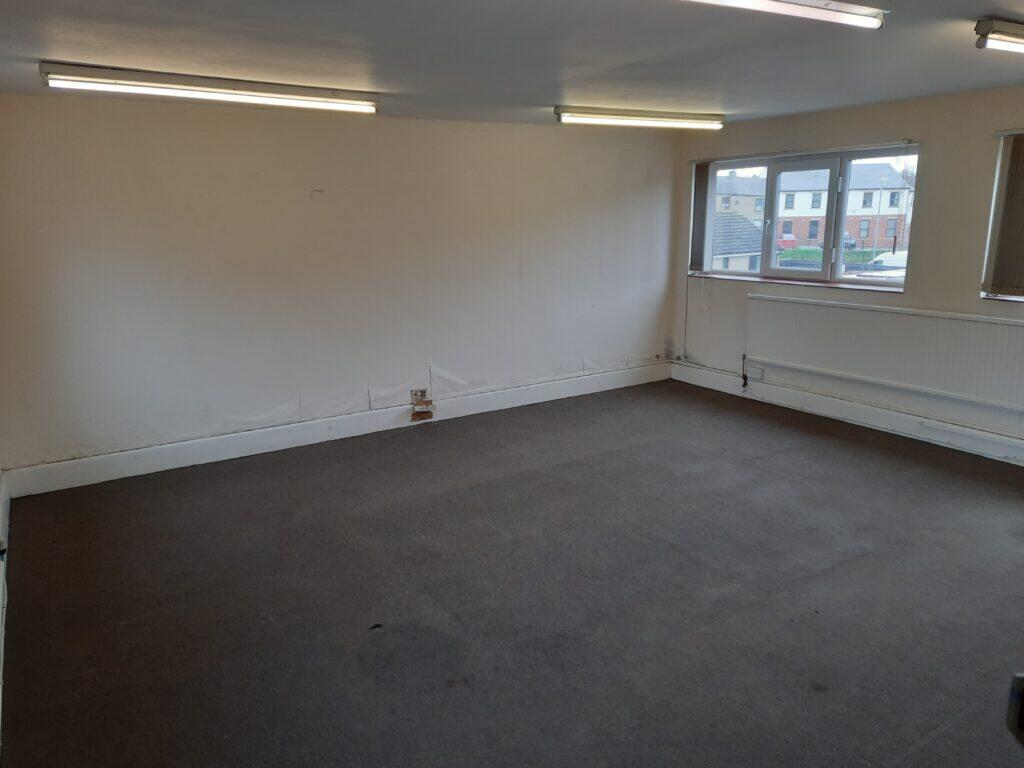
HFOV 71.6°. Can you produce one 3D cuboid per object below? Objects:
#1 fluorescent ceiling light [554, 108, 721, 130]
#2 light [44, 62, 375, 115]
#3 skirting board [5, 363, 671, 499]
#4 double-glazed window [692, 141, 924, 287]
[{"bbox_3d":[0.955,-1.901,5.083,1.550,0.100,0.060,-11,17,-32],"label":"fluorescent ceiling light"},{"bbox_3d":[-1.393,-1.452,3.517,1.555,0.100,0.060,-9,16,-33],"label":"light"},{"bbox_3d":[-0.678,0.224,5.618,5.450,0.173,0.026,-9,16,-33],"label":"skirting board"},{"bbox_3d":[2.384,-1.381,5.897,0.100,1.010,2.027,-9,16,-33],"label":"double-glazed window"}]

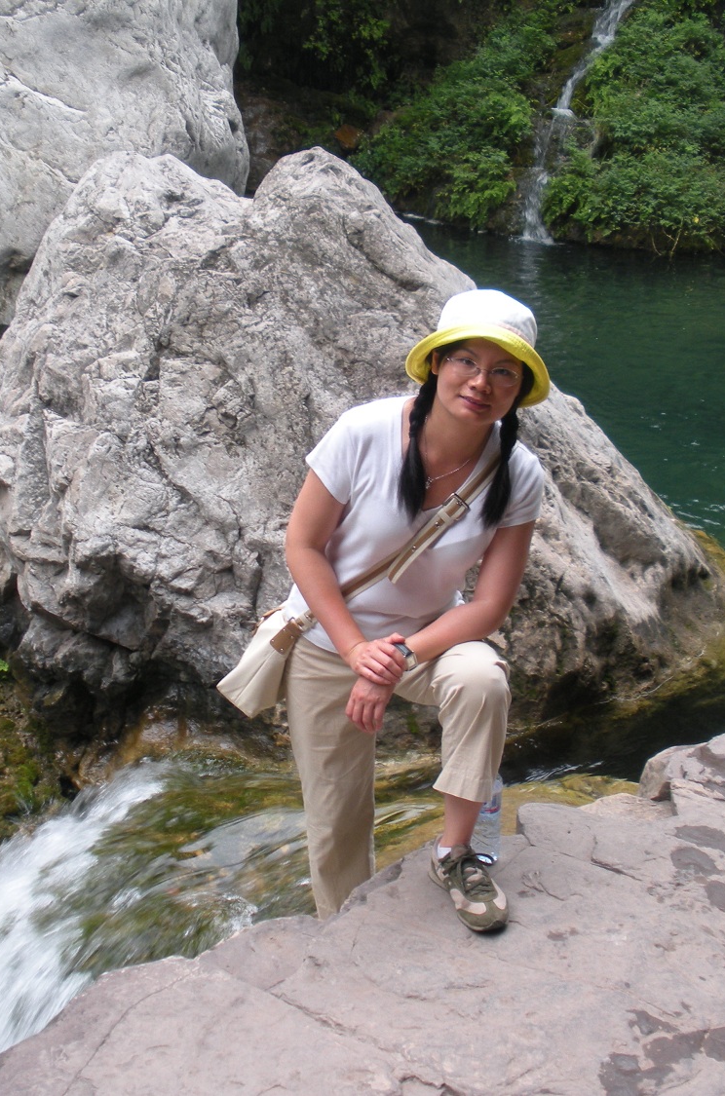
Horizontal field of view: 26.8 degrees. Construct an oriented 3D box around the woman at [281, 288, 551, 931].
[{"bbox_3d":[0.100,0.202,2.876,0.500,1.460,0.640,-3,17,-10],"label":"woman"}]

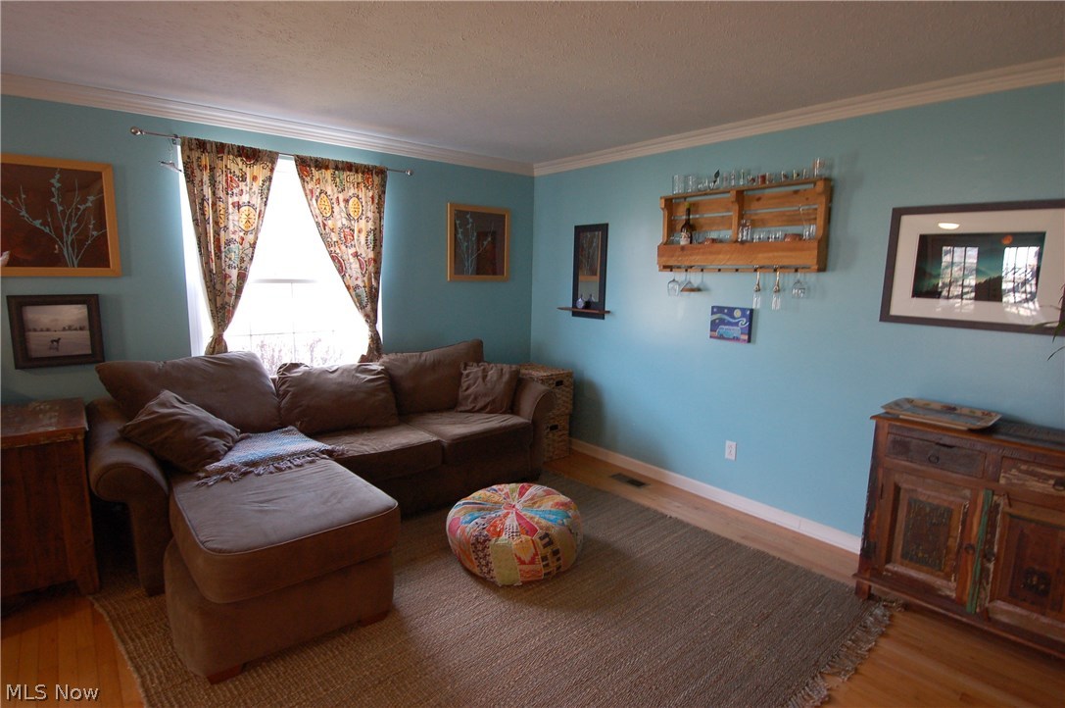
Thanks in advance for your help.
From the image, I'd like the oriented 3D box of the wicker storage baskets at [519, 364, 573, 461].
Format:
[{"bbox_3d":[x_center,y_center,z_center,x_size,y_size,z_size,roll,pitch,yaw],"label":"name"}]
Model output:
[{"bbox_3d":[0.005,0.479,4.774,0.380,0.713,0.570,-6,11,-40],"label":"wicker storage baskets"}]

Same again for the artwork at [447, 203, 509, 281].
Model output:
[{"bbox_3d":[-0.439,-0.908,4.692,0.610,0.603,0.030,-6,11,-40],"label":"artwork"}]

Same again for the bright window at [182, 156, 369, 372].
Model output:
[{"bbox_3d":[-1.615,-0.497,3.805,1.250,1.560,0.090,-6,11,-40],"label":"bright window"}]

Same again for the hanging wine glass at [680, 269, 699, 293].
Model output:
[{"bbox_3d":[1.003,-0.473,3.581,0.112,0.168,0.112,-6,11,-39],"label":"hanging wine glass"}]

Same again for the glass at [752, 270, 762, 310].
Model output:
[{"bbox_3d":[1.298,-0.381,3.235,0.058,0.245,0.058,-6,11,-39],"label":"glass"}]

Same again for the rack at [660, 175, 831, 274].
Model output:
[{"bbox_3d":[1.207,-0.730,3.338,0.125,0.491,1.025,-6,11,-39],"label":"rack"}]

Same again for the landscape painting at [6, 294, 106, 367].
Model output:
[{"bbox_3d":[-2.462,-0.120,2.914,0.356,0.365,0.027,-6,11,-39],"label":"landscape painting"}]

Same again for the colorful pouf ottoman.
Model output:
[{"bbox_3d":[-0.091,0.922,2.939,0.692,0.360,0.692,1,9,0],"label":"colorful pouf ottoman"}]

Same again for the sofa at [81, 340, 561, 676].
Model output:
[{"bbox_3d":[-0.838,0.508,3.155,2.592,0.970,1.735,-6,11,-39],"label":"sofa"}]

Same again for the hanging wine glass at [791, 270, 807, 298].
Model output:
[{"bbox_3d":[1.529,-0.406,3.216,0.080,0.179,0.080,-6,11,-40],"label":"hanging wine glass"}]

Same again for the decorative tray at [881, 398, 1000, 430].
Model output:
[{"bbox_3d":[1.862,0.280,2.572,0.360,0.035,0.409,-6,11,-40],"label":"decorative tray"}]

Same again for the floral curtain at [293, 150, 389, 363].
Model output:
[{"bbox_3d":[-1.306,-0.604,3.927,0.635,1.425,0.100,-6,11,-40],"label":"floral curtain"}]

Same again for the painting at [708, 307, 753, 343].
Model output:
[{"bbox_3d":[1.222,-0.183,3.455,0.036,0.203,0.254,-6,11,-39],"label":"painting"}]

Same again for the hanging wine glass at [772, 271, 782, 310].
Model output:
[{"bbox_3d":[1.372,-0.366,3.147,0.058,0.245,0.058,-6,11,-39],"label":"hanging wine glass"}]

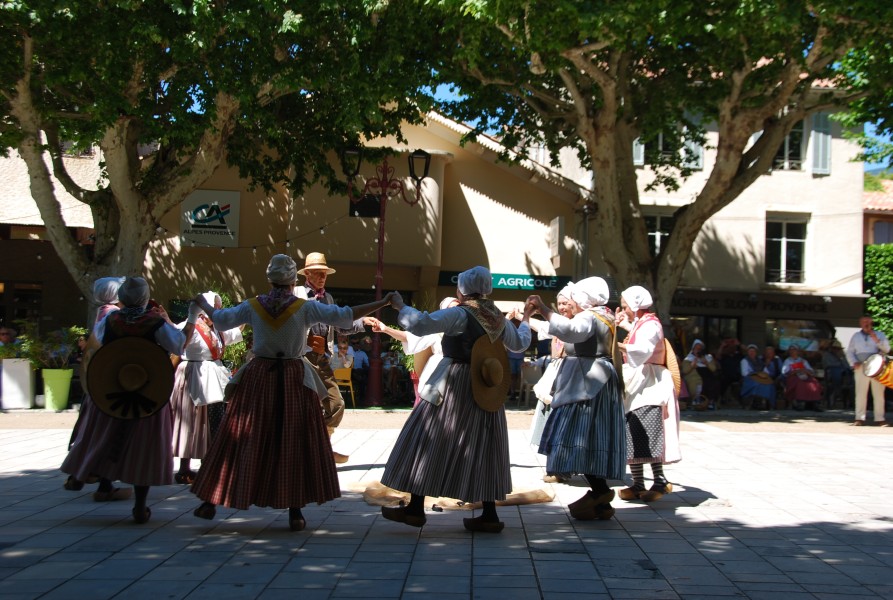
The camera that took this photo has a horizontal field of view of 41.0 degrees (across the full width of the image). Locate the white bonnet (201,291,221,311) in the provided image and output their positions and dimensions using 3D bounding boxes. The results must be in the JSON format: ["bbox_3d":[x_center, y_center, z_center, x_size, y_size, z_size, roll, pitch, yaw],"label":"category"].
[{"bbox_3d":[-1.942,0.004,9.800,0.200,0.180,0.170,0,-3,28],"label":"white bonnet"}]

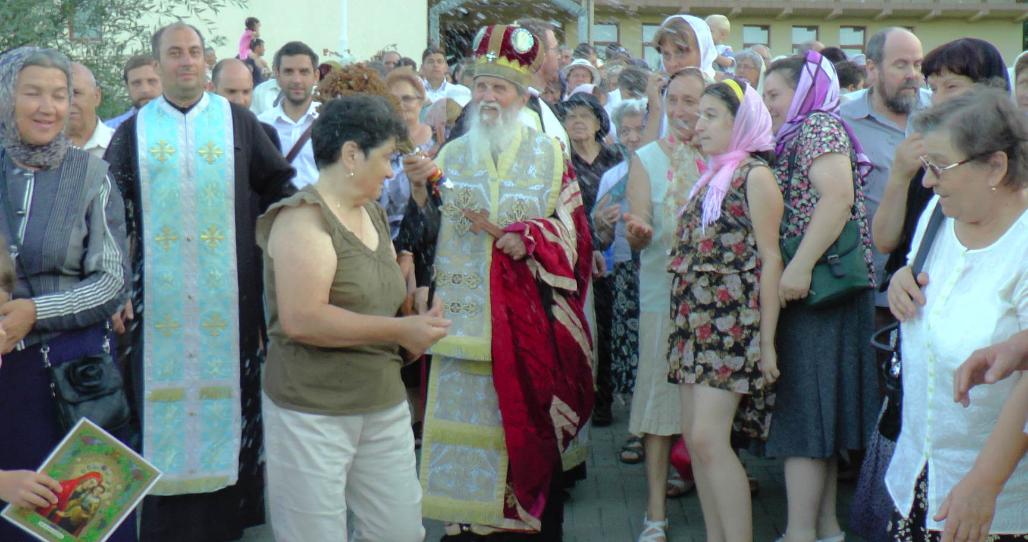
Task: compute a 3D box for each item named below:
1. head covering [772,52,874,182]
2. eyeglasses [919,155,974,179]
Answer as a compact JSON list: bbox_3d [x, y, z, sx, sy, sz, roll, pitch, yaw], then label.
[{"bbox_3d":[0.979,-0.495,3.500,0.270,0.400,0.240,-2,8,-11],"label":"head covering"},{"bbox_3d":[0.838,-0.212,2.040,0.140,0.042,0.137,-16,14,9],"label":"eyeglasses"}]

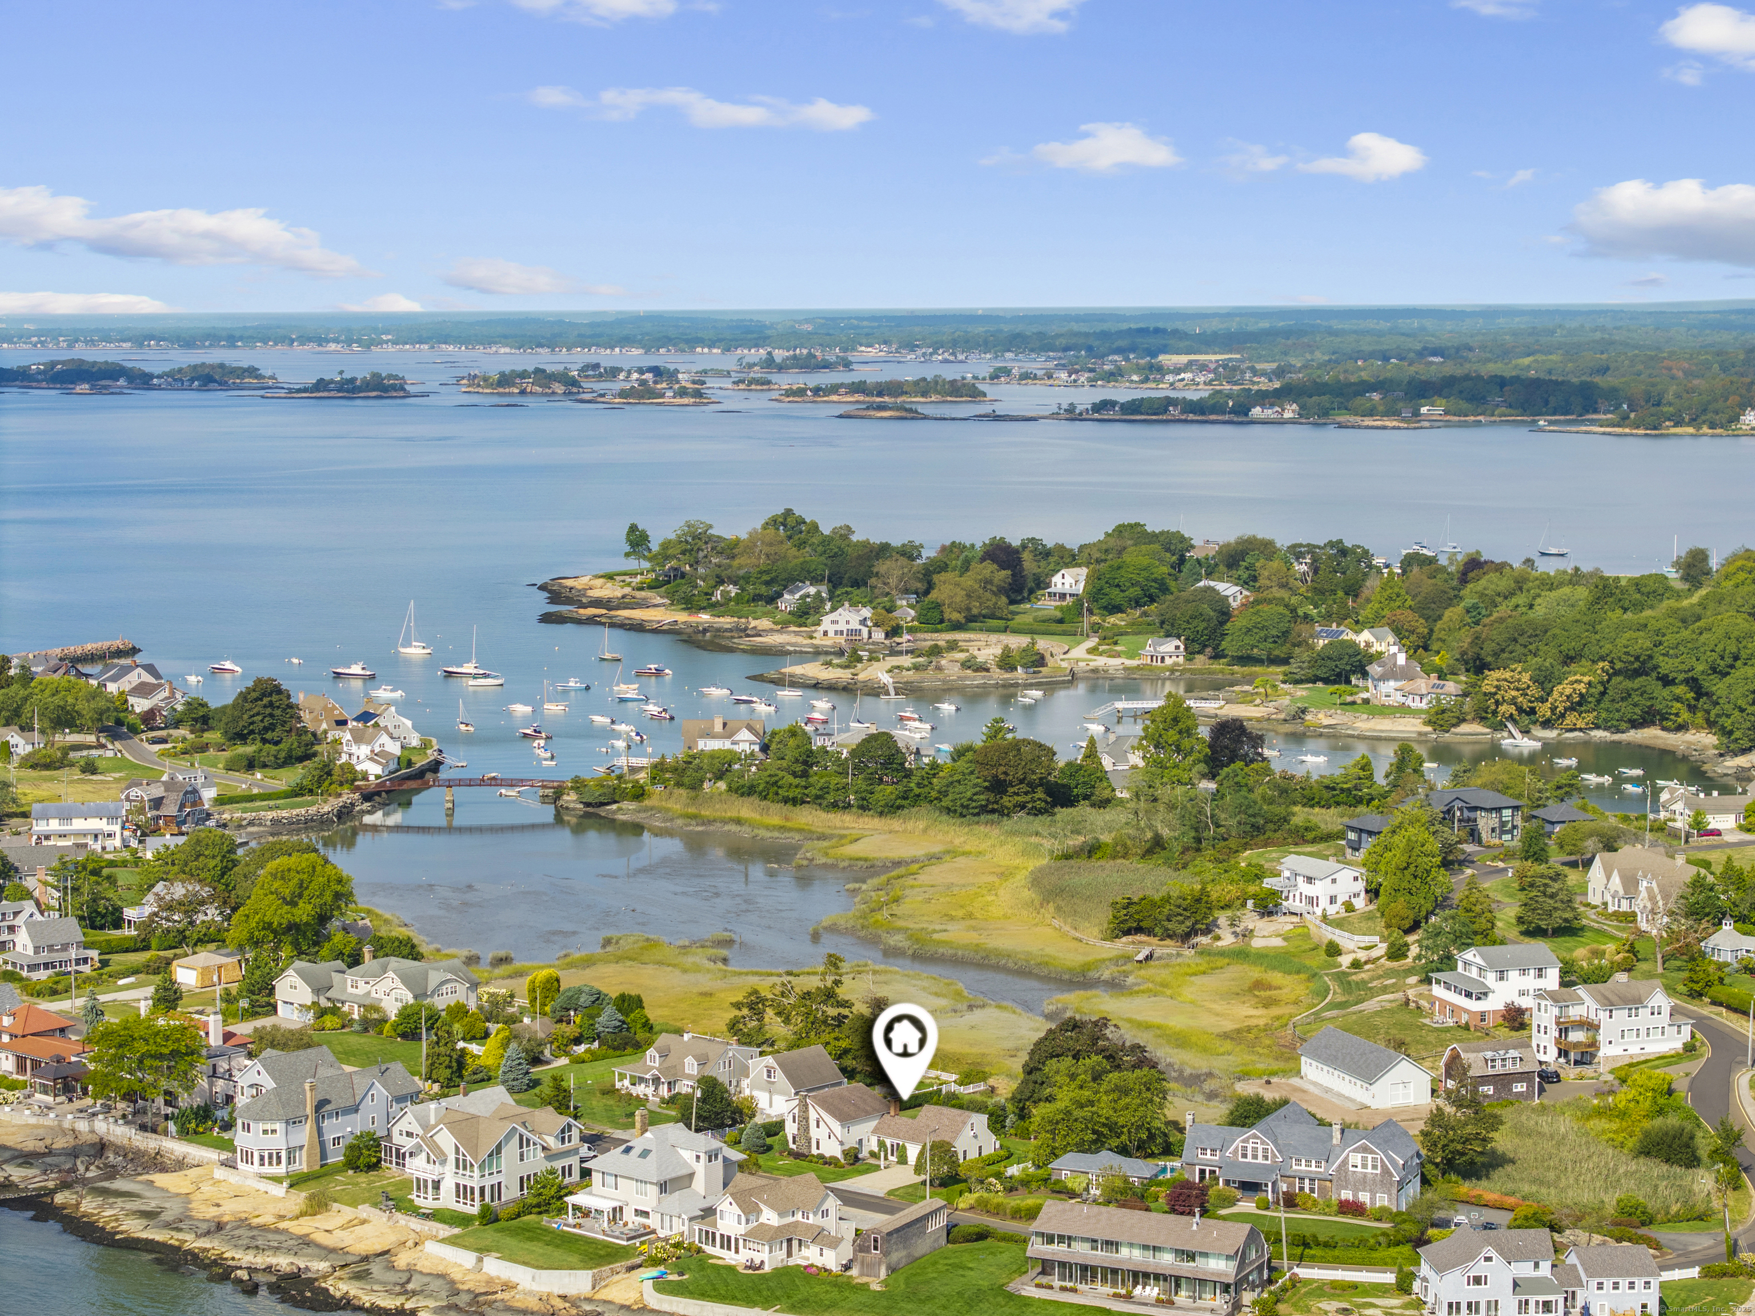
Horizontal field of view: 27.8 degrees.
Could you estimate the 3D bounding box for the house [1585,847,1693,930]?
[{"bbox_3d":[119.460,34.810,546.480,15.000,8.800,24.500,-2,6,-18],"label":"house"}]

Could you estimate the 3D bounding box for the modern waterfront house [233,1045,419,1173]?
[{"bbox_3d":[-64.900,52.900,417.670,13.600,11.200,25.300,6,8,44],"label":"modern waterfront house"}]

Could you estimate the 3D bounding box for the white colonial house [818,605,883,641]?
[{"bbox_3d":[-8.610,-9.610,994.170,15.500,10.000,13.000,1,6,12],"label":"white colonial house"}]

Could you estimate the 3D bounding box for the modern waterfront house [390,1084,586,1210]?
[{"bbox_3d":[-43.320,52.430,382.120,17.800,9.000,17.200,5,7,38],"label":"modern waterfront house"}]

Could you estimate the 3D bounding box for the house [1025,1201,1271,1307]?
[{"bbox_3d":[26.370,57.490,346.340,21.500,7.200,9.600,3,6,25],"label":"house"}]

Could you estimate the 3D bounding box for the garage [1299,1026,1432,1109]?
[{"bbox_3d":[62.640,52.320,455.490,9.150,6.600,19.660,-2,6,-21],"label":"garage"}]

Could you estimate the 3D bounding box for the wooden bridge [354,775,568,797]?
[{"bbox_3d":[-82.300,24.660,699.630,42.700,2.400,2.800,-1,6,-7],"label":"wooden bridge"}]

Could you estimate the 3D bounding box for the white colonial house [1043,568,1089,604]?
[{"bbox_3d":[62.200,-23.160,1131.550,12.000,10.300,13.800,4,7,35],"label":"white colonial house"}]

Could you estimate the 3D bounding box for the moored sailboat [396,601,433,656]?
[{"bbox_3d":[-135.900,-8.870,1043.970,10.700,15.900,3.400,2,6,20],"label":"moored sailboat"}]

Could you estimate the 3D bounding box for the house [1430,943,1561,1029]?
[{"bbox_3d":[80.670,42.360,462.960,13.700,9.600,10.200,-2,6,-18],"label":"house"}]

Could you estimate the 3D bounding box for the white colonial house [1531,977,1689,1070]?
[{"bbox_3d":[94.870,46.930,458.560,19.500,10.700,10.800,-3,6,-24],"label":"white colonial house"}]

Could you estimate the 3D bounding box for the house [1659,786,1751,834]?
[{"bbox_3d":[157.910,28.010,670.210,15.600,7.000,13.000,-1,6,-9],"label":"house"}]

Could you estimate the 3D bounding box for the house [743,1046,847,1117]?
[{"bbox_3d":[-9.650,49.980,423.270,8.600,6.500,8.500,-6,8,-45],"label":"house"}]

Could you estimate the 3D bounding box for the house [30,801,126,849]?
[{"bbox_3d":[-140.410,29.280,622.360,16.200,7.200,9.500,-1,6,-13],"label":"house"}]

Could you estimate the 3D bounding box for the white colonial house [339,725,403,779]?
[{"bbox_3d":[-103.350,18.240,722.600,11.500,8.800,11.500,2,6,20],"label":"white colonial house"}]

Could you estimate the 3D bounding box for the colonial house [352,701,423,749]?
[{"bbox_3d":[-110.700,15.250,801.440,12.300,9.500,12.600,-3,7,-29],"label":"colonial house"}]

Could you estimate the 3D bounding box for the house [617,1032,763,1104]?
[{"bbox_3d":[-24.520,51.990,455.770,13.700,7.200,14.200,5,8,43],"label":"house"}]

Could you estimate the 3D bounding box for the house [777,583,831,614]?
[{"bbox_3d":[-21.700,-17.500,1053.680,15.000,8.600,13.000,-1,6,-10],"label":"house"}]

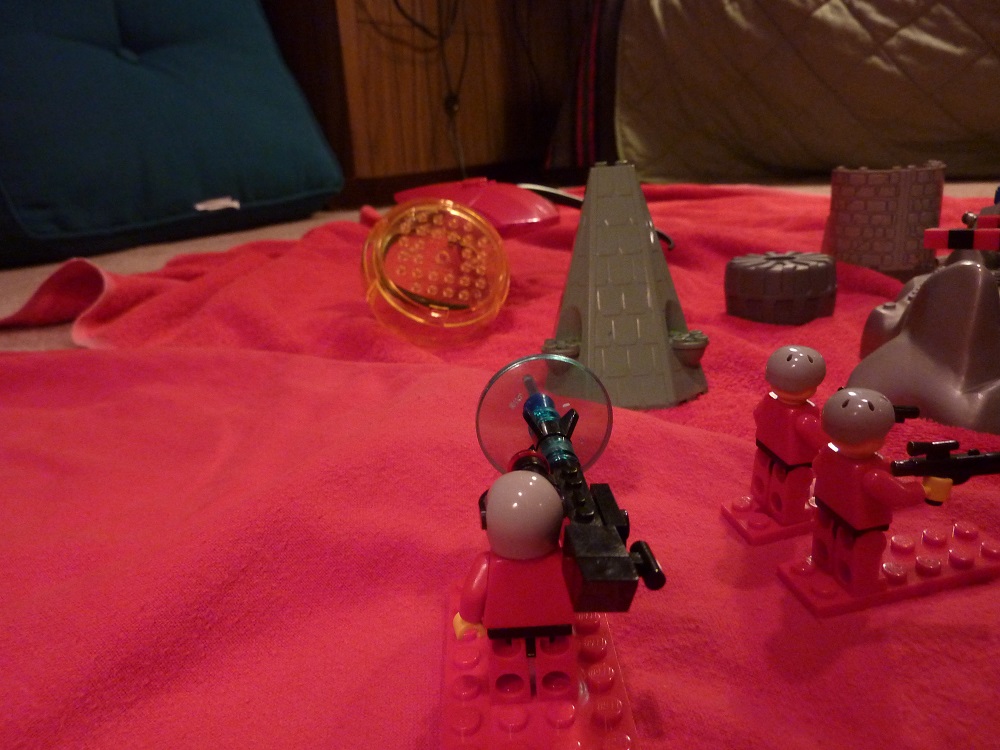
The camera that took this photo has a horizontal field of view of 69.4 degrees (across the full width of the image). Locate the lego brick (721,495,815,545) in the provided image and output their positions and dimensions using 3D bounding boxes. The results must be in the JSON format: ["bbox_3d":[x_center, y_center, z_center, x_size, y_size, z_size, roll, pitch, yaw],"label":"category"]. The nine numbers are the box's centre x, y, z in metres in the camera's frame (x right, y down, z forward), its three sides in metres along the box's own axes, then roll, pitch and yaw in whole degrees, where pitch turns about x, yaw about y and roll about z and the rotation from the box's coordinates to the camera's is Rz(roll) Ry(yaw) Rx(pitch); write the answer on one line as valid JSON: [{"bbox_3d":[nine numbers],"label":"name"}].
[{"bbox_3d":[0.075,0.035,0.184,0.032,0.005,0.016,-8,19,-8],"label":"lego brick"}]

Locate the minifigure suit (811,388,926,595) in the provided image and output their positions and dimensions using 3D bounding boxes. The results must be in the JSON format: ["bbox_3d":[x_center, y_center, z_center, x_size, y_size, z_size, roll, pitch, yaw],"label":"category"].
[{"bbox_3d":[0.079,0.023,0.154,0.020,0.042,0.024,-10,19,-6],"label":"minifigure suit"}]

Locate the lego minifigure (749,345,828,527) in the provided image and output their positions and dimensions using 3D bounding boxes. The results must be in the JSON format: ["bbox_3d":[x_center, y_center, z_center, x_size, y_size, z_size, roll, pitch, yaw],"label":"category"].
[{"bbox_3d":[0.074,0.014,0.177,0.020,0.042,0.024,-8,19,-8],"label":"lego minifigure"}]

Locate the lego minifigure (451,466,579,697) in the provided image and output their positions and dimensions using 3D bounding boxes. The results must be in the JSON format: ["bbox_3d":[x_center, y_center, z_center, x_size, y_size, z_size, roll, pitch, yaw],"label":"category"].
[{"bbox_3d":[0.003,0.035,0.125,0.025,0.042,0.018,-5,18,0],"label":"lego minifigure"}]

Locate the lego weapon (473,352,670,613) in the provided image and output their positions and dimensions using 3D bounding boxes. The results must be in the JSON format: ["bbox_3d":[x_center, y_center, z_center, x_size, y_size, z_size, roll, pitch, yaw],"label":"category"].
[{"bbox_3d":[0.014,0.018,0.189,0.039,0.039,0.126,-6,16,-2],"label":"lego weapon"}]

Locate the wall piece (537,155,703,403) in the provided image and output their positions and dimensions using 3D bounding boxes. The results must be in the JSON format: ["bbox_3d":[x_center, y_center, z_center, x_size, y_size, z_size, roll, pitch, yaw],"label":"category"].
[{"bbox_3d":[0.046,-0.036,0.278,0.064,0.088,0.048,-3,17,9],"label":"wall piece"}]

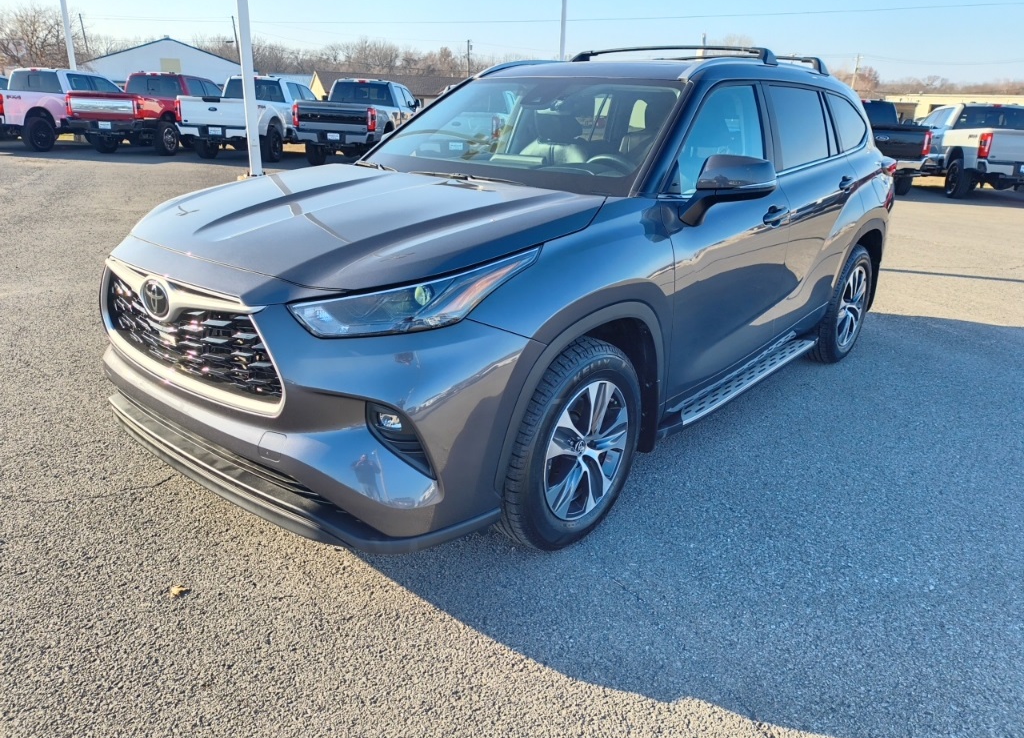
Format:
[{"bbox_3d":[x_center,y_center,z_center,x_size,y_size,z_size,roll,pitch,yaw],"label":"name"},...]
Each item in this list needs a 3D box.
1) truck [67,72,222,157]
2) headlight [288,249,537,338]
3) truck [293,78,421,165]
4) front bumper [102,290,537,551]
[{"bbox_3d":[-9.744,-7.317,21.202,2.100,2.040,6.300,4,19,5],"label":"truck"},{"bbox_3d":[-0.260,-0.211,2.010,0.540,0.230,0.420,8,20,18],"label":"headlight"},{"bbox_3d":[-3.824,-6.723,20.131,2.150,2.060,6.300,4,19,6],"label":"truck"},{"bbox_3d":[-0.856,0.009,2.495,1.880,0.700,0.630,17,24,37],"label":"front bumper"}]

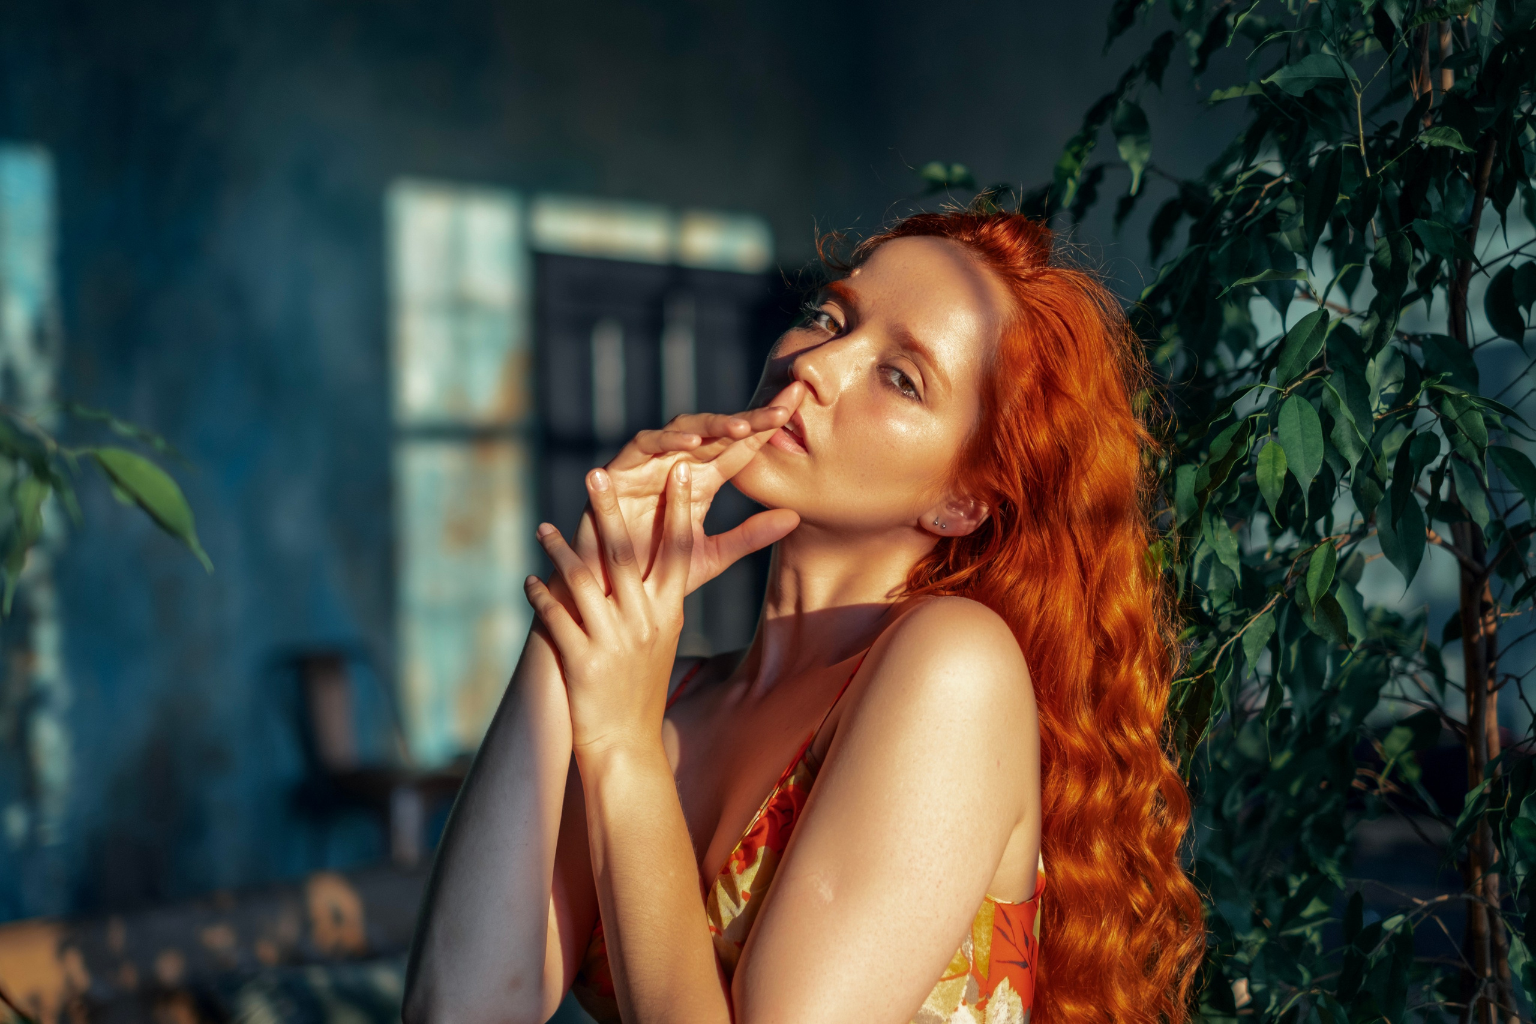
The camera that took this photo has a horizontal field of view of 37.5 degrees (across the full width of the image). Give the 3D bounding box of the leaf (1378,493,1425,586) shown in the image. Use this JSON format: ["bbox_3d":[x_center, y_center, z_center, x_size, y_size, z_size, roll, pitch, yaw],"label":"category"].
[{"bbox_3d":[0.443,0.018,1.580,0.034,0.075,0.017,-4,-14,16],"label":"leaf"}]

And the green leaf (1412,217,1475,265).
[{"bbox_3d":[0.472,-0.189,1.580,0.055,0.024,0.018,43,17,23],"label":"green leaf"}]

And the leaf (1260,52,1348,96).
[{"bbox_3d":[0.368,-0.300,1.550,0.060,0.027,0.018,4,12,13],"label":"leaf"}]

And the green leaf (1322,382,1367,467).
[{"bbox_3d":[0.393,-0.060,1.540,0.025,0.065,0.018,-14,-16,14],"label":"green leaf"}]

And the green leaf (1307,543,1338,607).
[{"bbox_3d":[0.355,0.041,1.450,0.020,0.043,0.012,9,-6,18],"label":"green leaf"}]

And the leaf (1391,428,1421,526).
[{"bbox_3d":[0.440,-0.024,1.560,0.014,0.068,0.018,13,-6,15],"label":"leaf"}]

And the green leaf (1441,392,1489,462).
[{"bbox_3d":[0.487,-0.059,1.580,0.025,0.059,0.018,-28,-21,16],"label":"green leaf"}]

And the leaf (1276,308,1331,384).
[{"bbox_3d":[0.362,-0.111,1.530,0.025,0.062,0.015,32,-5,9],"label":"leaf"}]

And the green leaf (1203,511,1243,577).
[{"bbox_3d":[0.314,0.022,1.560,0.020,0.054,0.016,-28,-21,10],"label":"green leaf"}]

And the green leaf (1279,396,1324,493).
[{"bbox_3d":[0.342,-0.042,1.450,0.030,0.067,0.012,-5,-6,-1],"label":"green leaf"}]

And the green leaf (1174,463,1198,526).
[{"bbox_3d":[0.273,-0.011,1.480,0.021,0.046,0.013,6,0,18],"label":"green leaf"}]

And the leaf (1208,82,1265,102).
[{"bbox_3d":[0.327,-0.293,1.580,0.041,0.010,0.022,-9,8,13],"label":"leaf"}]

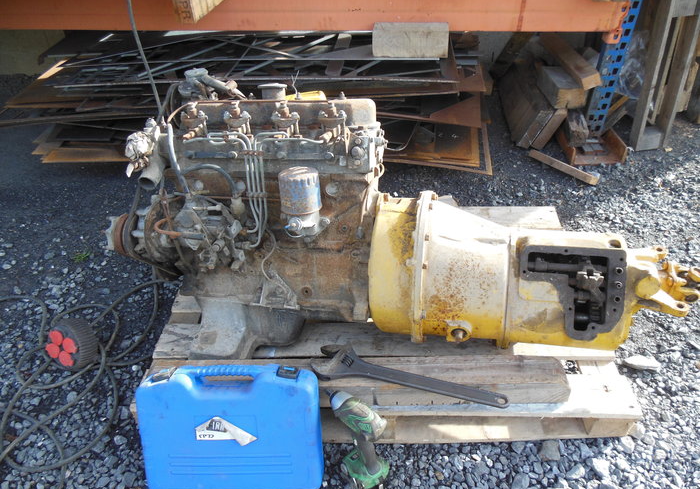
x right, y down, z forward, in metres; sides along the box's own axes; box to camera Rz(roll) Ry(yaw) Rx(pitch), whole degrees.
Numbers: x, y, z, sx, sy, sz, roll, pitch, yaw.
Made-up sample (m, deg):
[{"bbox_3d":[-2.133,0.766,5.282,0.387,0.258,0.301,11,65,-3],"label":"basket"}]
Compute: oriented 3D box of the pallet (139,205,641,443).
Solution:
[{"bbox_3d":[0.089,0.183,1.534,1.200,0.135,0.790,-1,42,4],"label":"pallet"}]

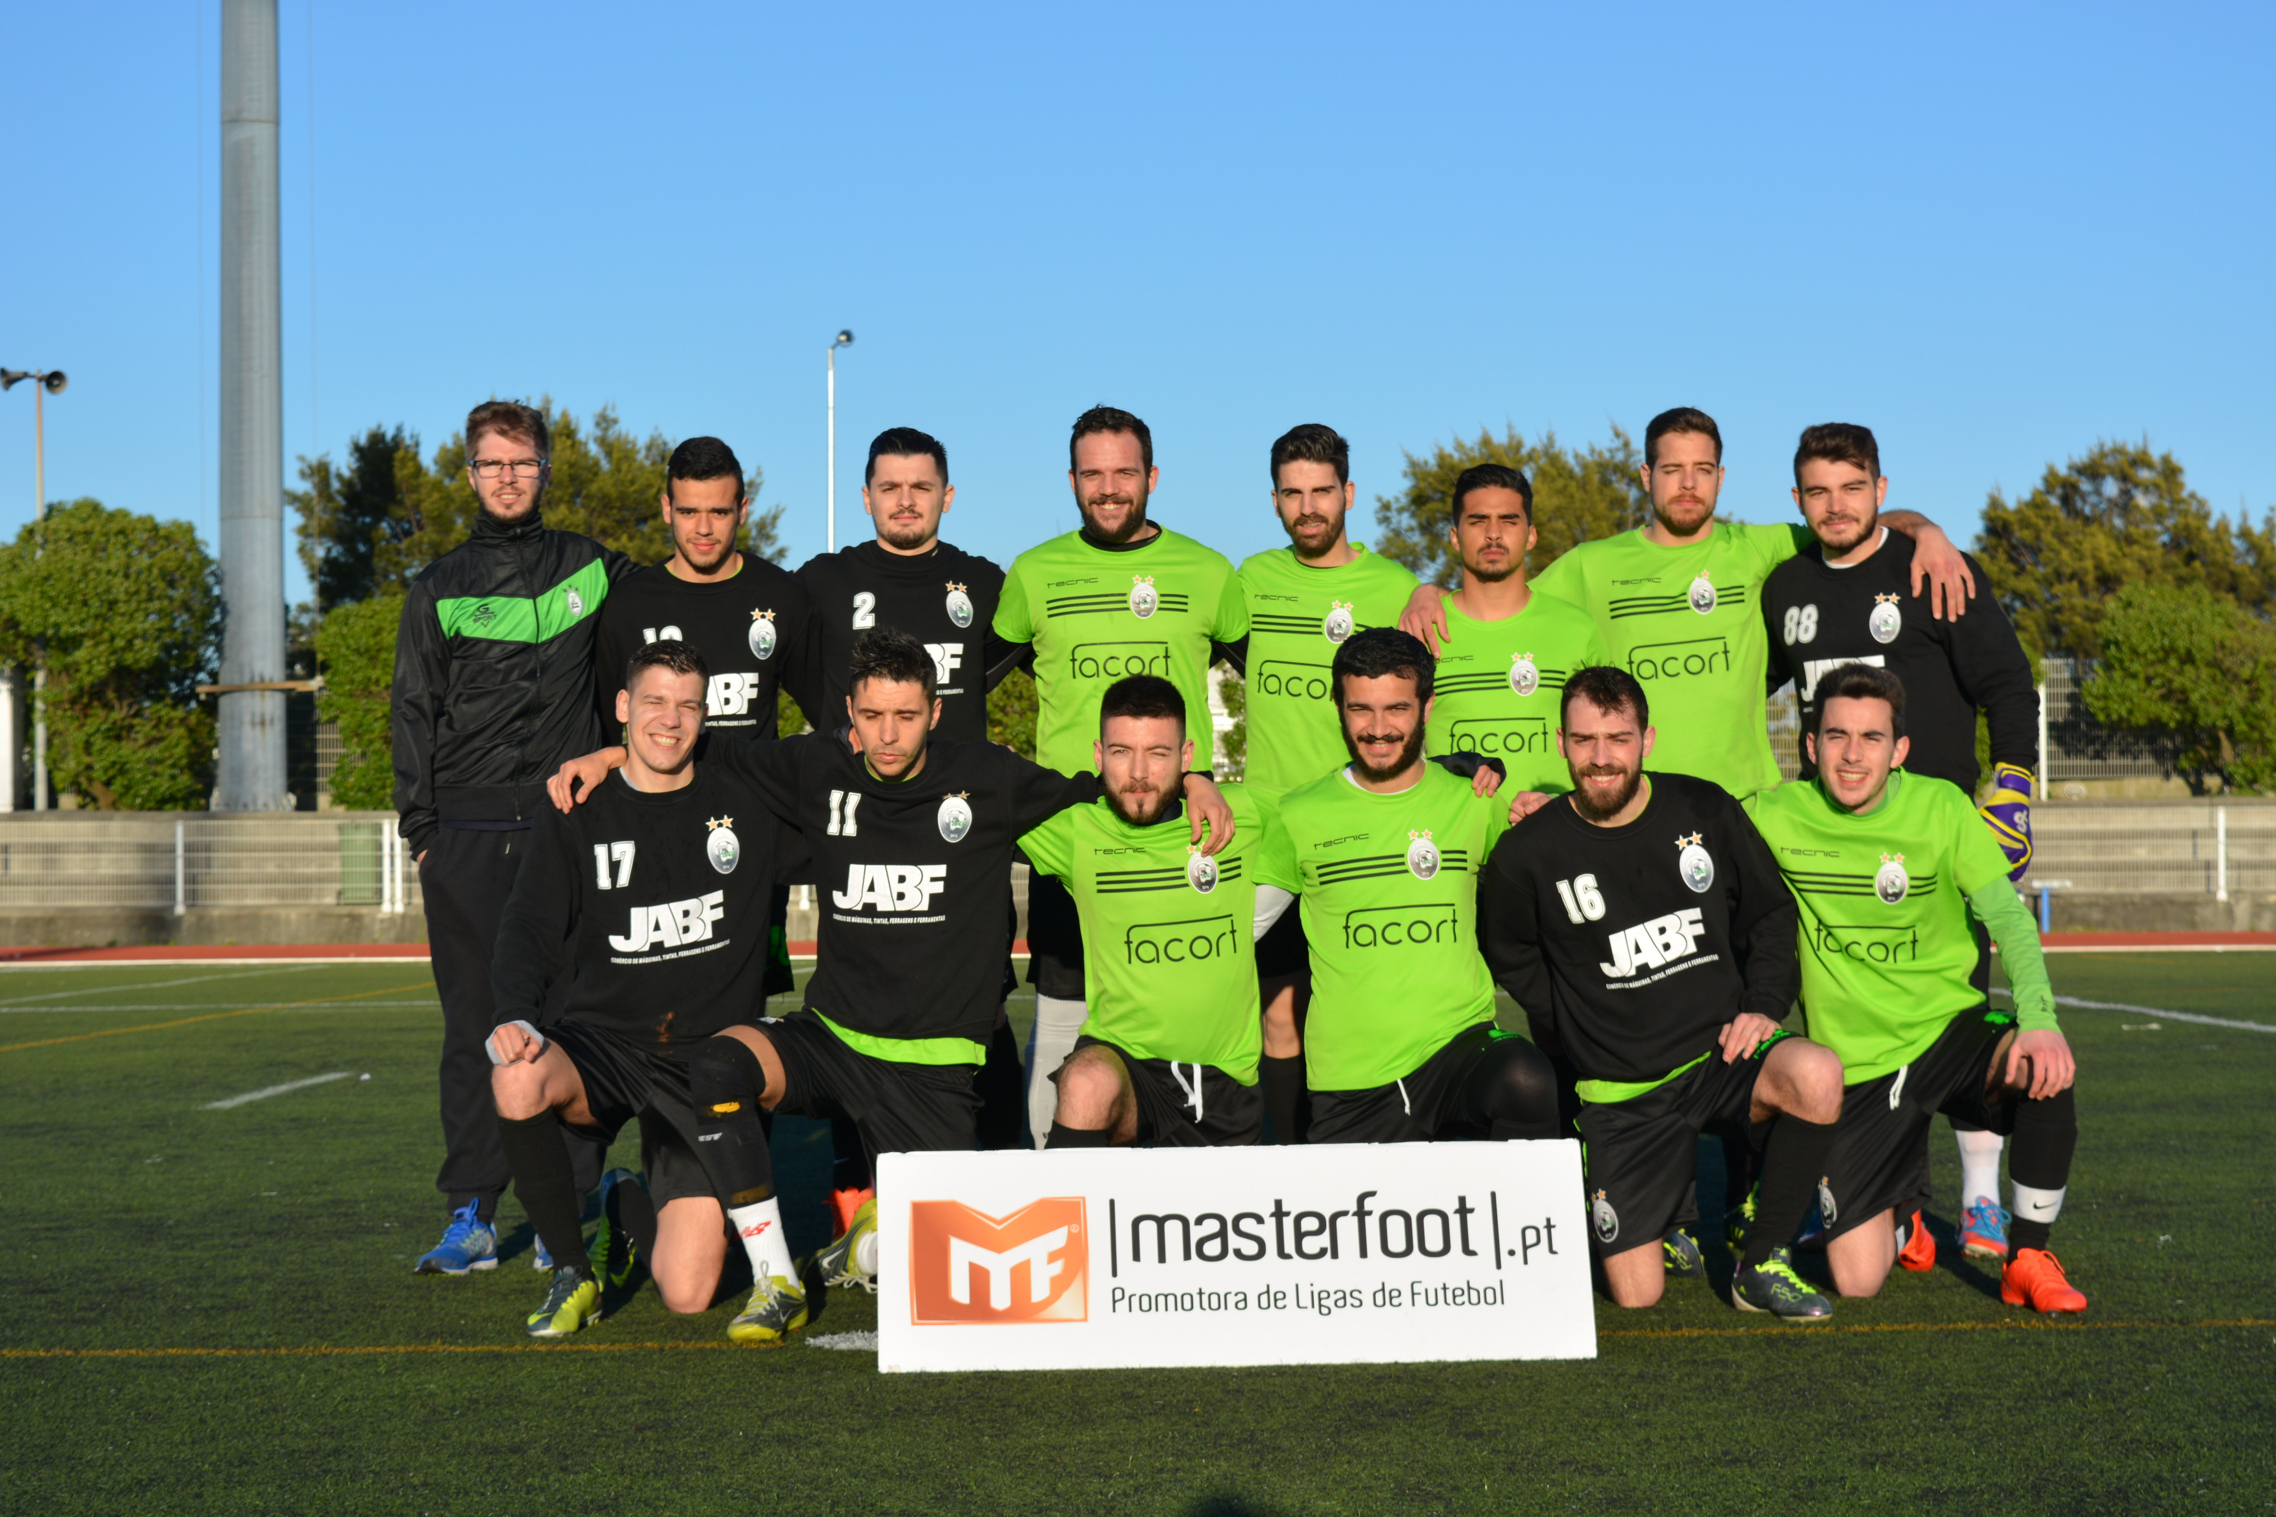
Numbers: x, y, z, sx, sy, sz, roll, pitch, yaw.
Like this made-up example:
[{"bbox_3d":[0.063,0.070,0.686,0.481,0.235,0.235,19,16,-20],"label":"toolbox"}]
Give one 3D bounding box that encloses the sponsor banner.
[{"bbox_3d":[0.162,0.839,7.370,1.200,0.390,0.030,-1,-26,-2],"label":"sponsor banner"}]

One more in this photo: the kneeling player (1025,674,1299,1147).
[{"bbox_3d":[0.035,0.438,8.170,0.560,1.179,0.820,0,-2,-3],"label":"kneeling player"}]

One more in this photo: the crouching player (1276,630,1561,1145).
[{"bbox_3d":[0.511,0.394,8.170,0.580,1.258,0.820,-1,-2,0],"label":"crouching player"}]

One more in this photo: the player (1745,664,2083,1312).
[{"bbox_3d":[1.488,0.418,8.400,0.650,1.220,0.850,-1,-1,5],"label":"player"}]

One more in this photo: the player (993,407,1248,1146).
[{"bbox_3d":[-0.035,0.160,9.150,0.540,1.789,0.360,0,-2,-1],"label":"player"}]

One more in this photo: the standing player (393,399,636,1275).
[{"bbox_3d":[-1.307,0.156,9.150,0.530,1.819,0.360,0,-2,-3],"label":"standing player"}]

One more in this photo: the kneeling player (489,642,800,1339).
[{"bbox_3d":[-0.928,0.412,8.200,0.600,1.250,0.850,-1,-2,1],"label":"kneeling player"}]

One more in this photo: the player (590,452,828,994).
[{"bbox_3d":[-0.907,0.188,9.250,0.550,1.760,0.350,0,-1,-3],"label":"player"}]

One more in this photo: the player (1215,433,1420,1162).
[{"bbox_3d":[0.394,0.174,9.150,0.500,1.751,0.360,-1,-2,3],"label":"player"}]

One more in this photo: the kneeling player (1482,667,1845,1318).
[{"bbox_3d":[0.996,0.418,8.270,0.660,1.220,0.830,0,-2,-12],"label":"kneeling player"}]

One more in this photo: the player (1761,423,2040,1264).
[{"bbox_3d":[1.616,0.169,9.250,0.600,1.760,0.360,-1,-2,14],"label":"player"}]

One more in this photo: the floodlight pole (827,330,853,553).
[{"bbox_3d":[-4.931,-3.016,72.000,0.400,8.100,0.330,-1,-2,30],"label":"floodlight pole"}]

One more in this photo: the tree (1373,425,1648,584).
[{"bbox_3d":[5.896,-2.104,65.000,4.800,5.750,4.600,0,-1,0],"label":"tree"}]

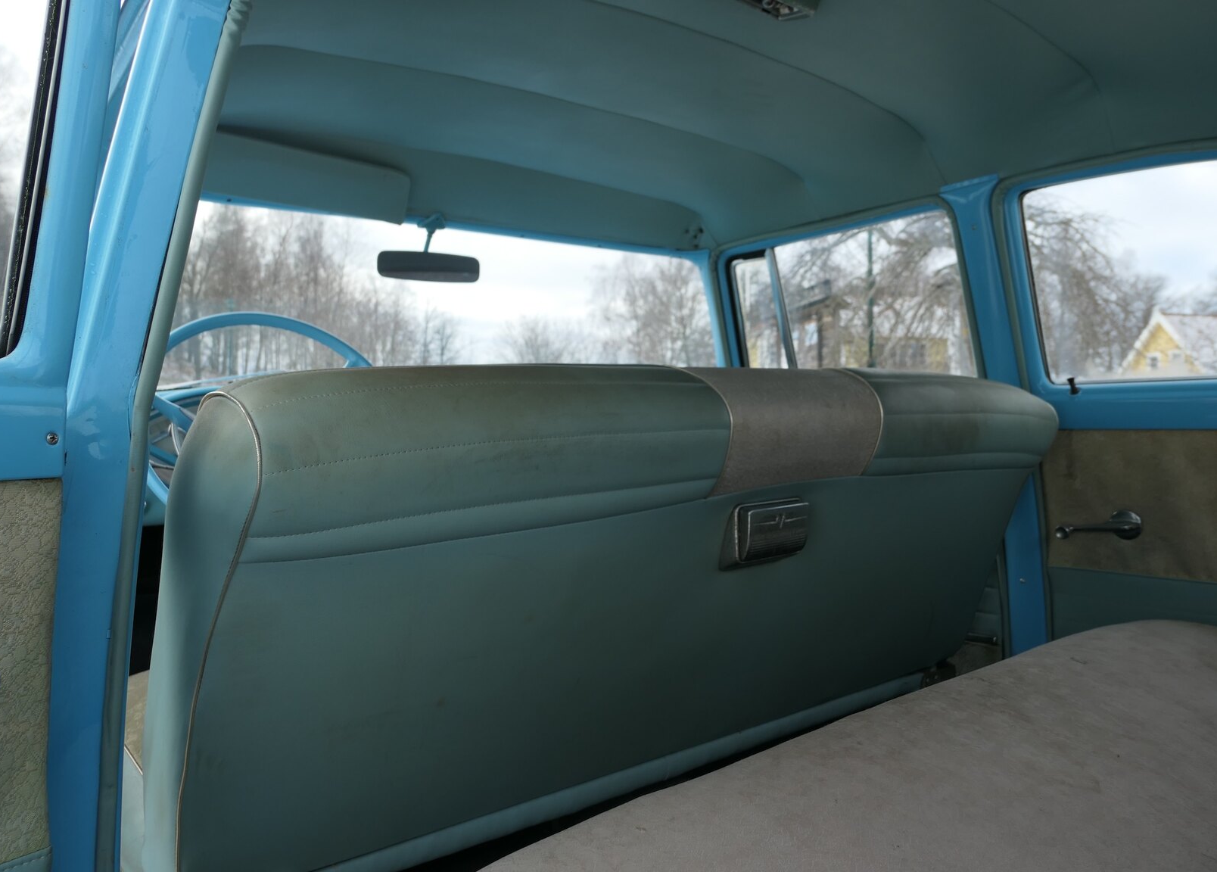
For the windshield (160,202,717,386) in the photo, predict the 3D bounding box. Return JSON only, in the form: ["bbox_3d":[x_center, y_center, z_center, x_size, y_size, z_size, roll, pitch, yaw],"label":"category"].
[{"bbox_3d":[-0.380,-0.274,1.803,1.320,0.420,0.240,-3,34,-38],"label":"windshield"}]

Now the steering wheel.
[{"bbox_3d":[-0.547,-0.004,1.426,0.433,0.433,0.090,-3,-25,-38],"label":"steering wheel"}]

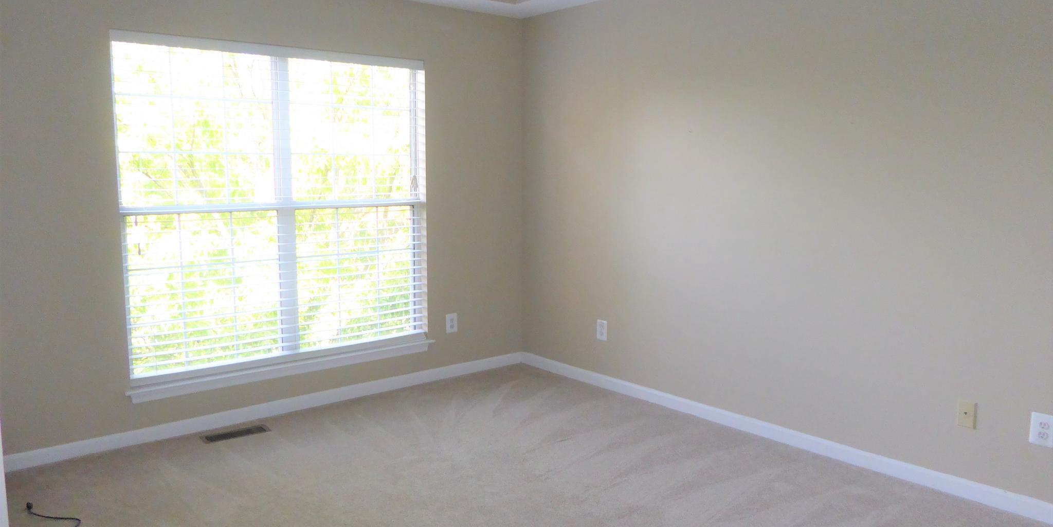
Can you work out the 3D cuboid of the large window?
[{"bbox_3d":[-1.338,-0.310,4.332,1.770,1.780,0.110,-6,9,-39],"label":"large window"}]

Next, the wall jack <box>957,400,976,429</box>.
[{"bbox_3d":[1.857,0.642,3.212,0.012,0.111,0.070,-6,9,-39],"label":"wall jack"}]

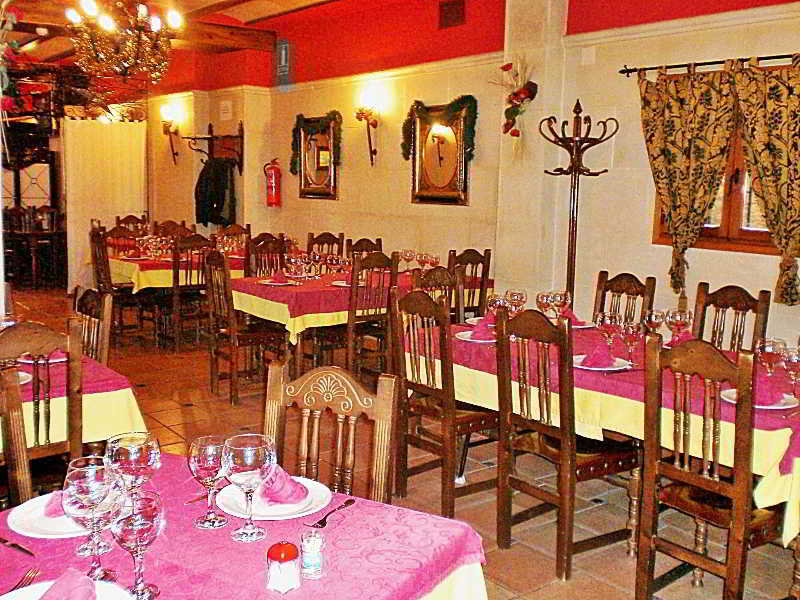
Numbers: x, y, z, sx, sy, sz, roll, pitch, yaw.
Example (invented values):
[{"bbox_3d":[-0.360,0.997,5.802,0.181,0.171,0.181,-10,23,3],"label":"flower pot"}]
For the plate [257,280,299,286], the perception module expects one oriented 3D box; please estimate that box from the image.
[{"bbox_3d":[-0.854,-0.114,5.573,0.265,0.025,0.265,2,8,0],"label":"plate"}]

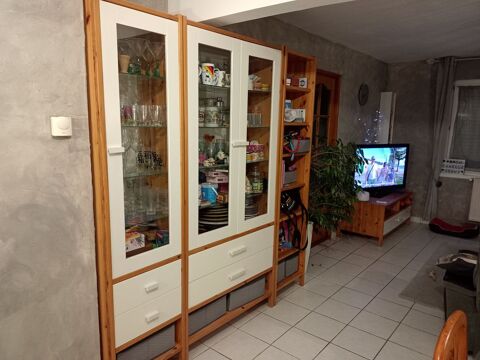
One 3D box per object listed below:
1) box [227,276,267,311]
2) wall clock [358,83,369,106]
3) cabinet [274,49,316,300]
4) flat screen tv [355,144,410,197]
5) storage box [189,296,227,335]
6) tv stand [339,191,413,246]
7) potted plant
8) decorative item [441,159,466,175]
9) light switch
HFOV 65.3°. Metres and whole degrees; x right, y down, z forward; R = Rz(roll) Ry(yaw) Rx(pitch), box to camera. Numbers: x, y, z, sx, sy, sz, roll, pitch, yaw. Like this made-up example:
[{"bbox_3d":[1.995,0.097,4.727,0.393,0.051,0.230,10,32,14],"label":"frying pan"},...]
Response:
[{"bbox_3d":[-0.069,0.858,3.013,0.350,0.150,0.420,9,12,39],"label":"box"},{"bbox_3d":[1.720,-1.183,5.180,0.040,0.300,0.295,9,12,39],"label":"wall clock"},{"bbox_3d":[0.317,-0.022,3.292,0.400,2.080,0.520,9,12,39],"label":"cabinet"},{"bbox_3d":[1.899,-0.117,5.014,0.960,0.690,0.180,-4,10,-26],"label":"flat screen tv"},{"bbox_3d":[-0.364,0.911,2.667,0.350,0.150,0.400,9,12,39],"label":"storage box"},{"bbox_3d":[1.918,0.467,5.231,0.570,0.530,1.140,9,12,39],"label":"tv stand"},{"bbox_3d":[0.981,0.046,3.844,0.550,0.940,0.580,9,12,39],"label":"potted plant"},{"bbox_3d":[3.001,-0.177,5.267,0.285,0.215,0.055,9,12,39],"label":"decorative item"},{"bbox_3d":[-0.792,-0.238,1.672,0.025,0.084,0.086,9,12,39],"label":"light switch"}]

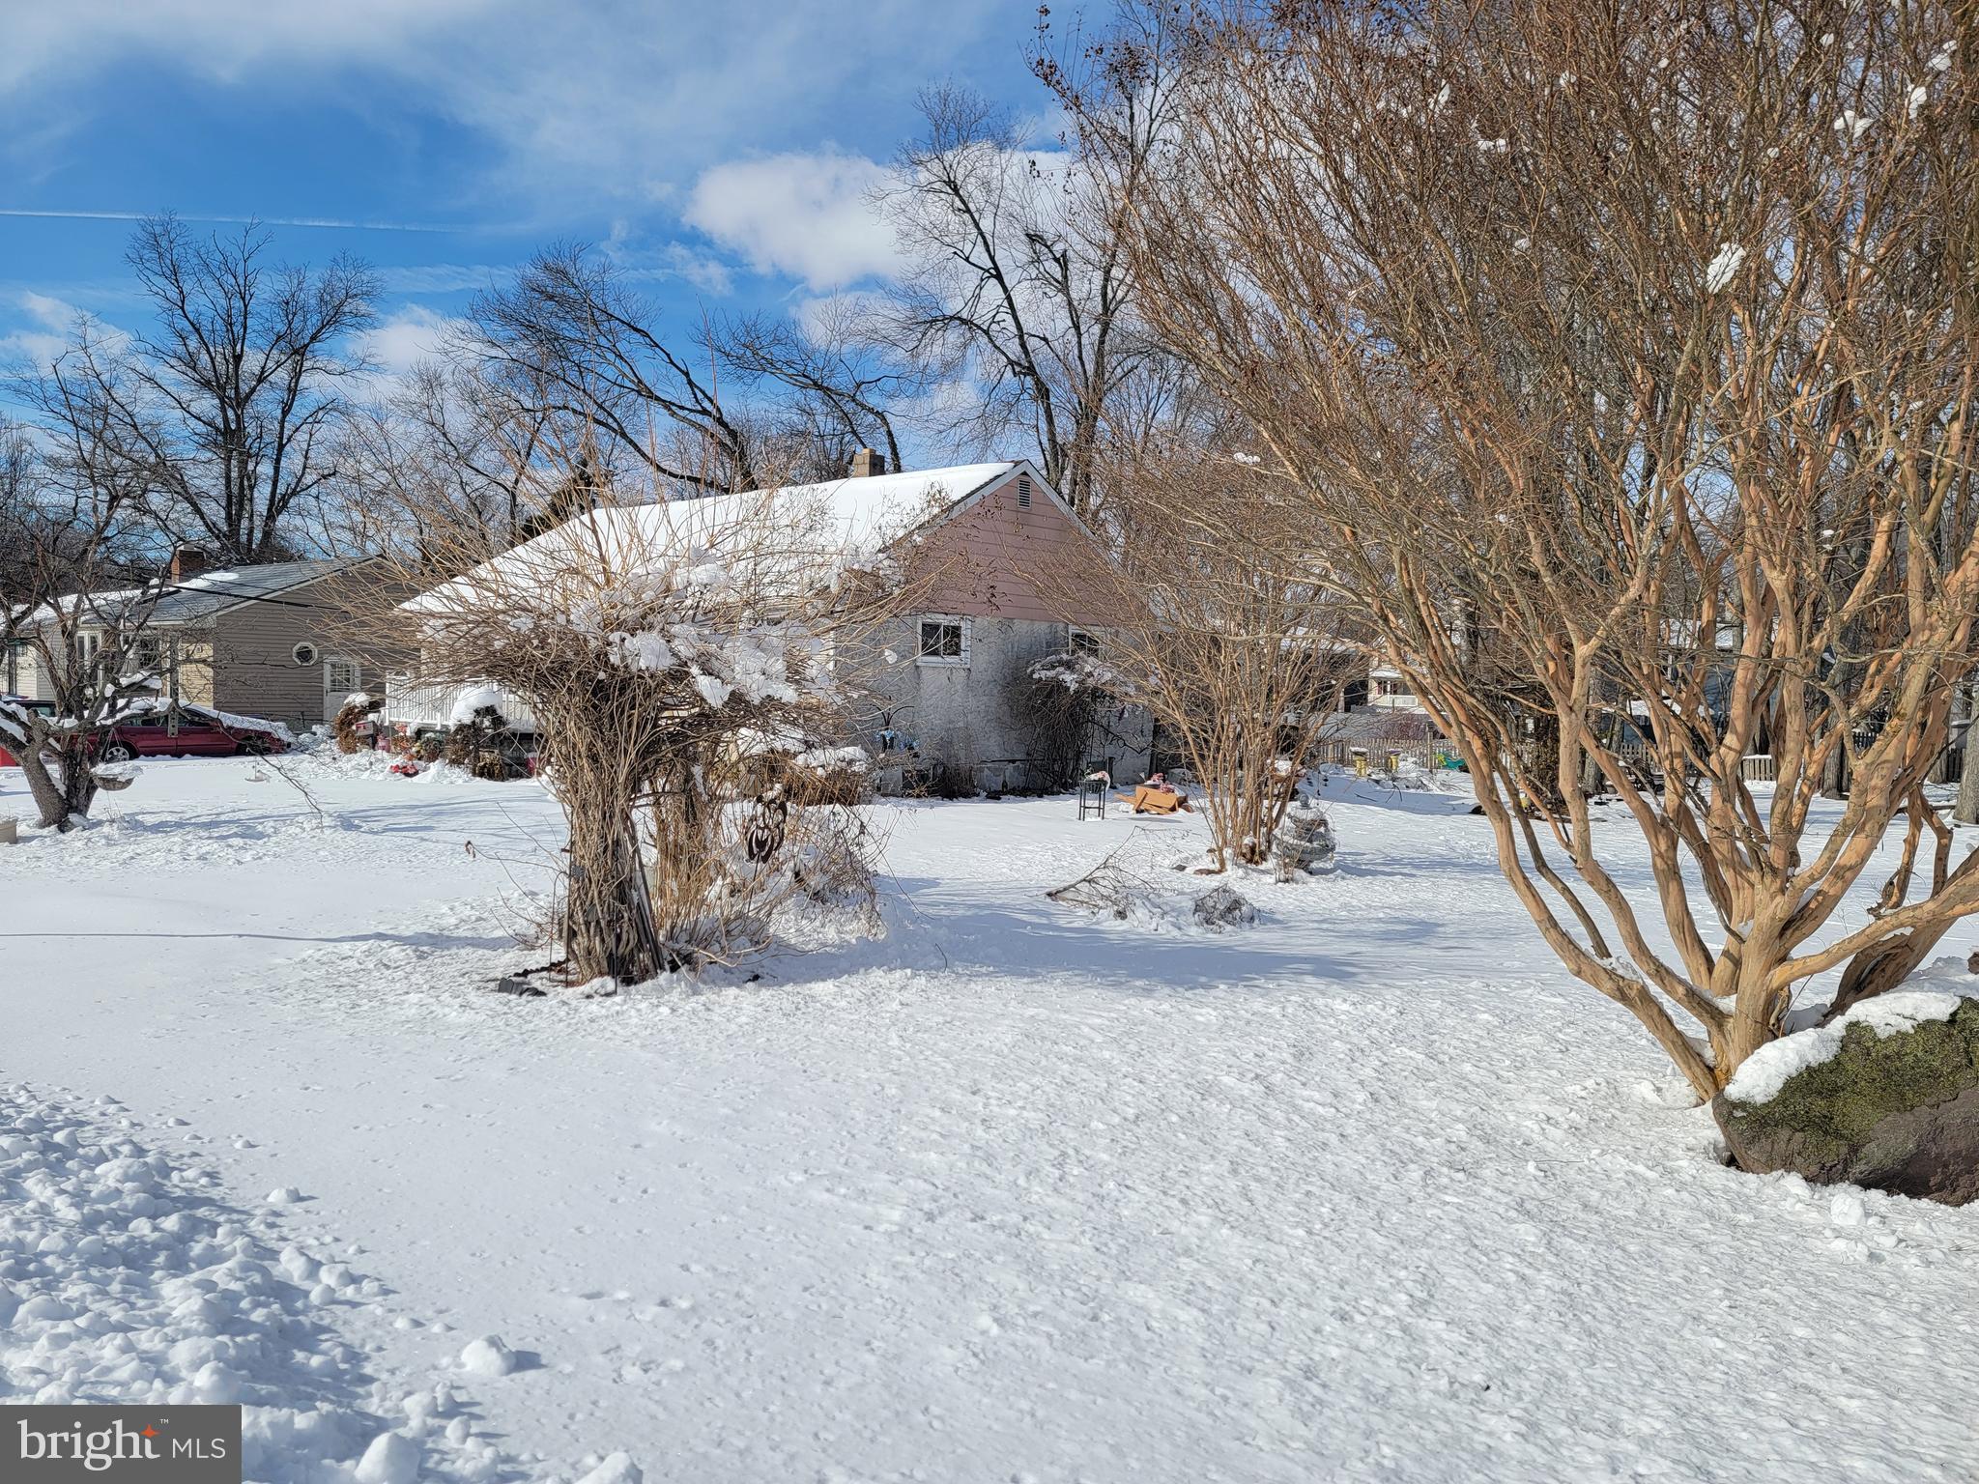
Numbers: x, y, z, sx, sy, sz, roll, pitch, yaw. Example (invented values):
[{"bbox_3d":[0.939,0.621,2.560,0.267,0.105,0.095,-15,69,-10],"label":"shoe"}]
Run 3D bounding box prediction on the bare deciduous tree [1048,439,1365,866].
[{"bbox_3d":[1.958,-0.885,12.717,2.985,4.062,2.900,0,2,0],"label":"bare deciduous tree"}]

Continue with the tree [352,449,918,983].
[{"bbox_3d":[-2.095,-0.165,8.249,3.138,2.898,2.800,0,2,0],"label":"tree"}]

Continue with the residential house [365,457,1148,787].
[{"bbox_3d":[-3.958,-2.364,27.881,11.400,6.250,11.180,1,2,35],"label":"residential house"}]

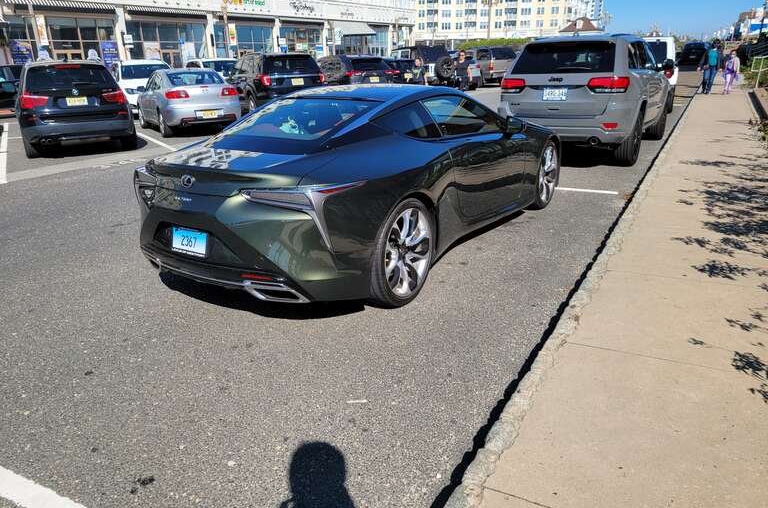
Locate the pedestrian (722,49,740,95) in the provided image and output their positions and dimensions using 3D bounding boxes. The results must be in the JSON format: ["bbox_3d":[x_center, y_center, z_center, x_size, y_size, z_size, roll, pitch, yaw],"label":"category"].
[{"bbox_3d":[11.584,-6.042,19.155,0.500,1.420,0.330,13,24,36],"label":"pedestrian"}]

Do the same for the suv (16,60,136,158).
[{"bbox_3d":[-6.422,-3.071,11.761,1.880,1.670,4.650,-12,21,-29],"label":"suv"}]

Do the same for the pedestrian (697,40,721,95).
[{"bbox_3d":[10.922,-6.237,19.278,0.600,1.730,0.380,9,22,28],"label":"pedestrian"}]

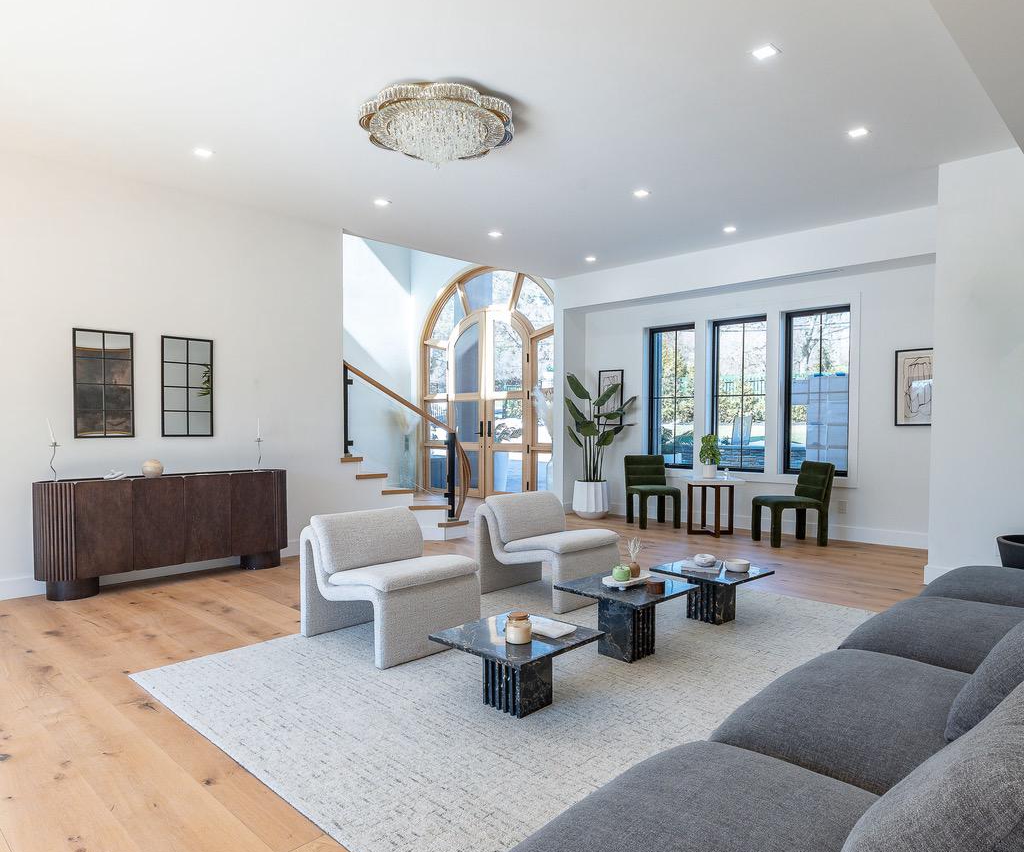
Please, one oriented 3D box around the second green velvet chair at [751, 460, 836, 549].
[{"bbox_3d":[2.859,0.770,6.915,0.600,0.810,0.500,0,1,-10],"label":"second green velvet chair"}]

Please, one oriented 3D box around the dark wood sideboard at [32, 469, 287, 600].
[{"bbox_3d":[-2.624,0.801,5.318,1.830,0.800,0.410,-1,2,-44],"label":"dark wood sideboard"}]

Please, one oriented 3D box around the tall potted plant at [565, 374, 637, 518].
[{"bbox_3d":[1.133,0.245,8.507,0.760,1.820,0.740,0,1,44],"label":"tall potted plant"}]

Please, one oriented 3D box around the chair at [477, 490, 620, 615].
[{"bbox_3d":[0.275,0.863,4.893,0.690,0.700,0.770,-1,2,-44],"label":"chair"}]

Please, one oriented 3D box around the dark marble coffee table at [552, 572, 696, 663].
[{"bbox_3d":[0.612,1.059,3.720,0.560,0.355,0.550,-1,2,-44],"label":"dark marble coffee table"}]

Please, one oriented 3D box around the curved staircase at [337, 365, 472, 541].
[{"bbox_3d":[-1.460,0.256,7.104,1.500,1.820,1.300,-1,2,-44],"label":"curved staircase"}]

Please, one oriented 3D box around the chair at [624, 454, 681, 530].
[{"bbox_3d":[1.639,0.757,7.985,0.490,0.790,0.580,0,1,-10],"label":"chair"}]

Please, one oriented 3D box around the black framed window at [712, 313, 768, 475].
[{"bbox_3d":[2.494,-0.332,7.476,0.100,1.690,0.680,-1,2,-44],"label":"black framed window"}]

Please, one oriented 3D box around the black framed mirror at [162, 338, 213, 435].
[{"bbox_3d":[-2.621,-0.310,5.535,0.030,0.800,0.410,0,1,44],"label":"black framed mirror"}]

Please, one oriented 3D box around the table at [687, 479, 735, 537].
[{"bbox_3d":[2.138,0.880,7.333,0.510,0.560,0.510,0,1,44],"label":"table"}]

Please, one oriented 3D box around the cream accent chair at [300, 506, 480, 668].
[{"bbox_3d":[-0.679,0.838,3.824,0.800,0.700,0.655,0,1,44],"label":"cream accent chair"}]

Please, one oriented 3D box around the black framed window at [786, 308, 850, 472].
[{"bbox_3d":[3.238,-0.342,7.228,0.680,1.760,0.100,0,1,44],"label":"black framed window"}]

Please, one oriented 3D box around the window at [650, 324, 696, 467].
[{"bbox_3d":[1.994,-0.347,8.431,0.680,1.760,0.100,0,1,44],"label":"window"}]

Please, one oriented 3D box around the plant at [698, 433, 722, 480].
[{"bbox_3d":[2.153,0.326,7.420,0.255,0.495,0.255,-1,2,-44],"label":"plant"}]

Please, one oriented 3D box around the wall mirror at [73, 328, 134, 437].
[{"bbox_3d":[-3.041,-0.310,5.102,0.030,0.800,0.400,0,1,44],"label":"wall mirror"}]

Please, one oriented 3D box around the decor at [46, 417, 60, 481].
[{"bbox_3d":[-3.172,0.162,4.719,0.085,0.440,0.090,0,1,44],"label":"decor"}]

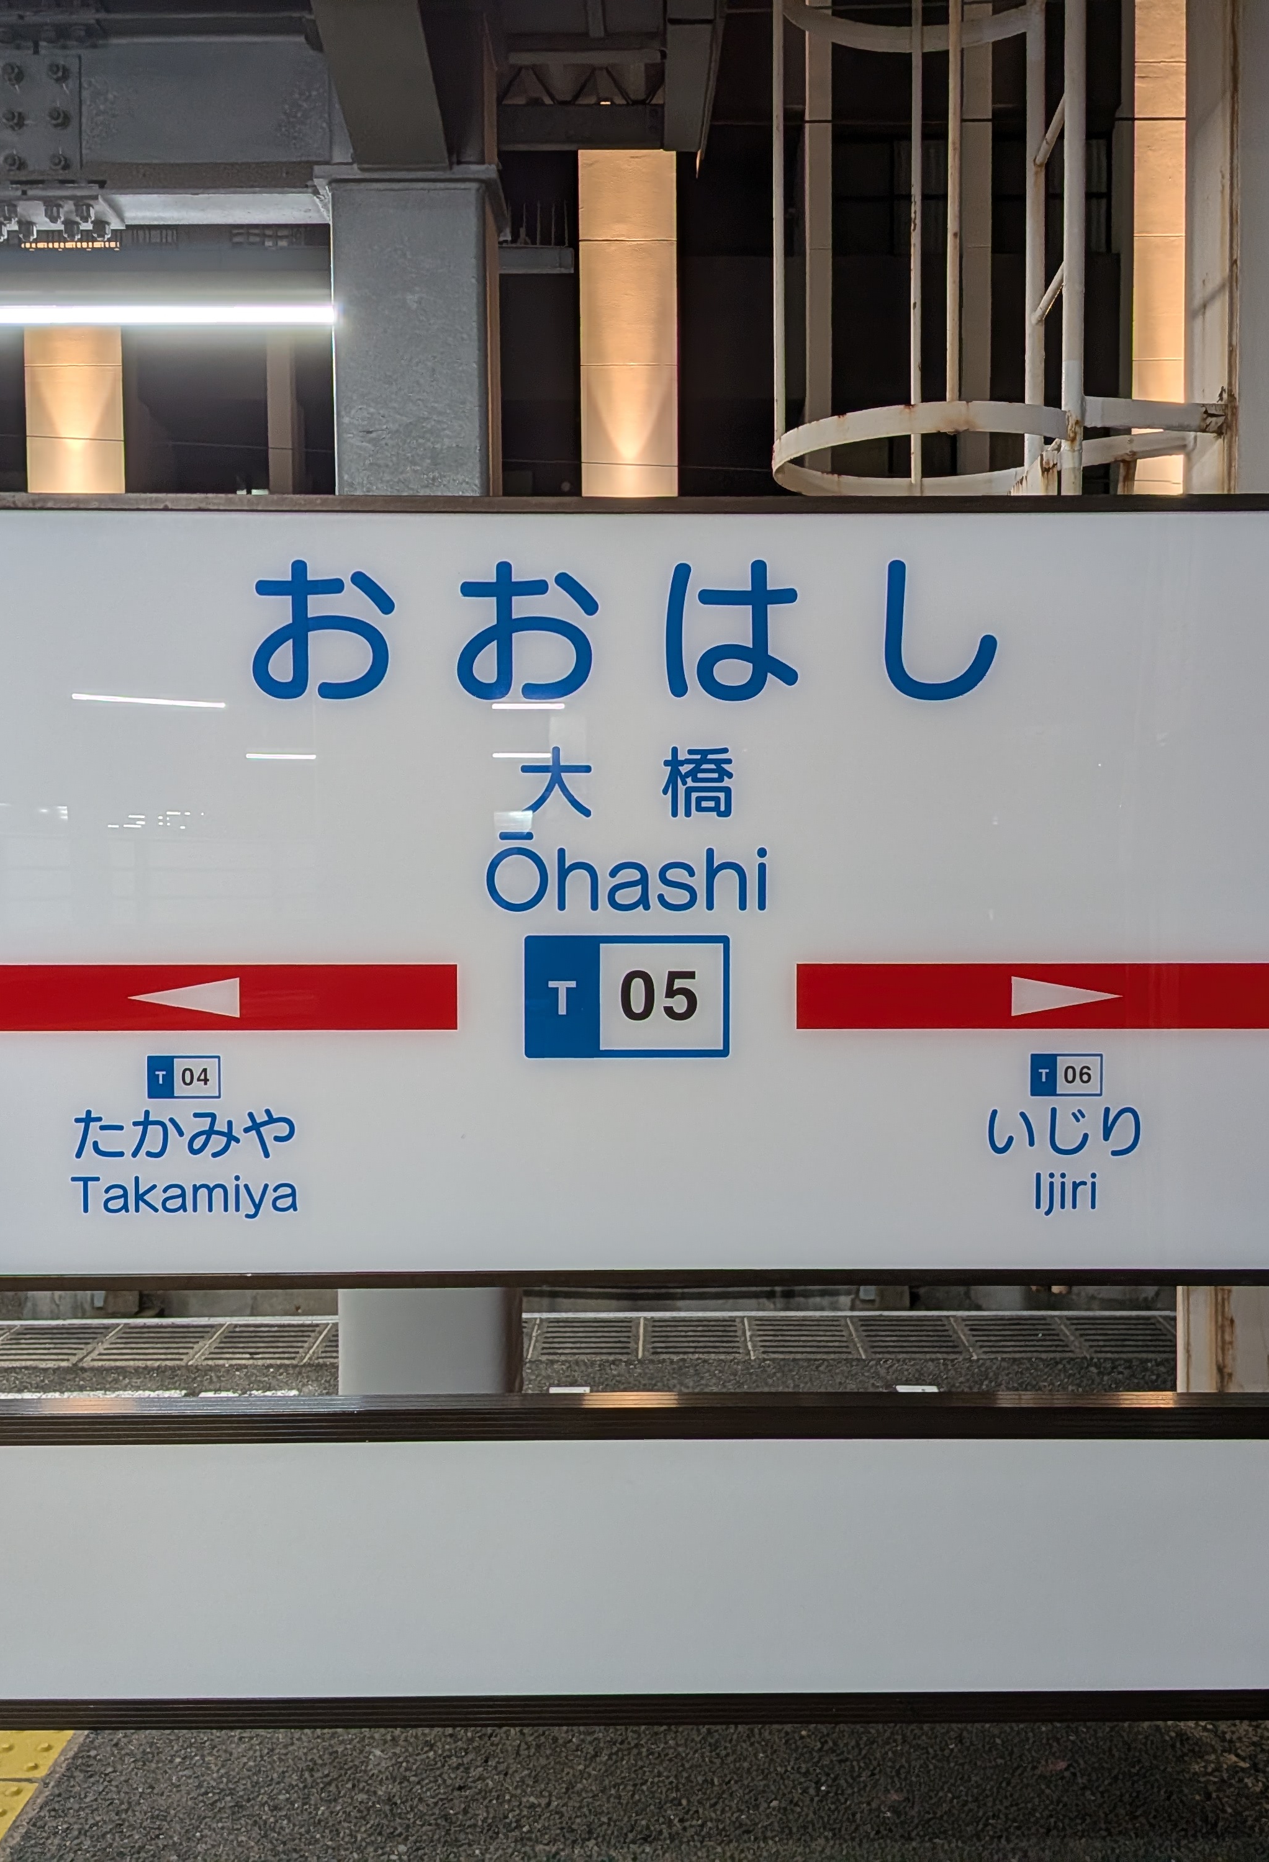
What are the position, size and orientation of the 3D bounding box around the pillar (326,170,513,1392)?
[{"bbox_3d":[-0.415,-0.106,3.493,0.330,2.690,0.330,0,2,1],"label":"pillar"}]

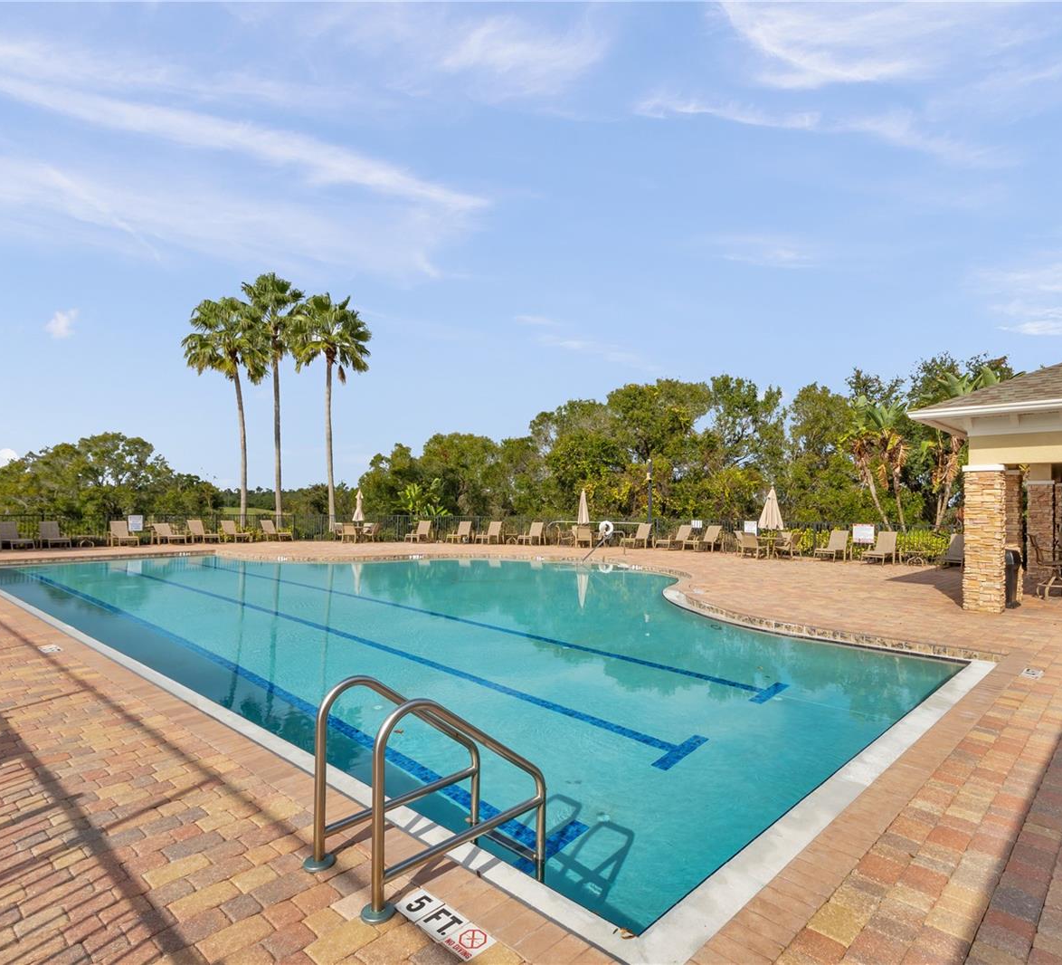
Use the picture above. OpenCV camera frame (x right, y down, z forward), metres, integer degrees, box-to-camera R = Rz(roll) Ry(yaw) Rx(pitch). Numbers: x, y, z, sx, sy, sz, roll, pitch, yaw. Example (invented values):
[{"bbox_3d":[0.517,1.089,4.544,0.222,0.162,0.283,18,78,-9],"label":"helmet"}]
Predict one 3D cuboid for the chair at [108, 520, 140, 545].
[{"bbox_3d":[-15.640,1.973,21.642,1.466,0.929,0.711,-1,-3,39],"label":"chair"}]

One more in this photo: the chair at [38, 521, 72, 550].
[{"bbox_3d":[-17.338,1.918,20.491,1.465,0.930,0.711,-1,-2,34],"label":"chair"}]

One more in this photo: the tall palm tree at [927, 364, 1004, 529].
[{"bbox_3d":[14.300,-0.586,18.617,2.500,6.200,2.500,0,-2,0],"label":"tall palm tree"}]

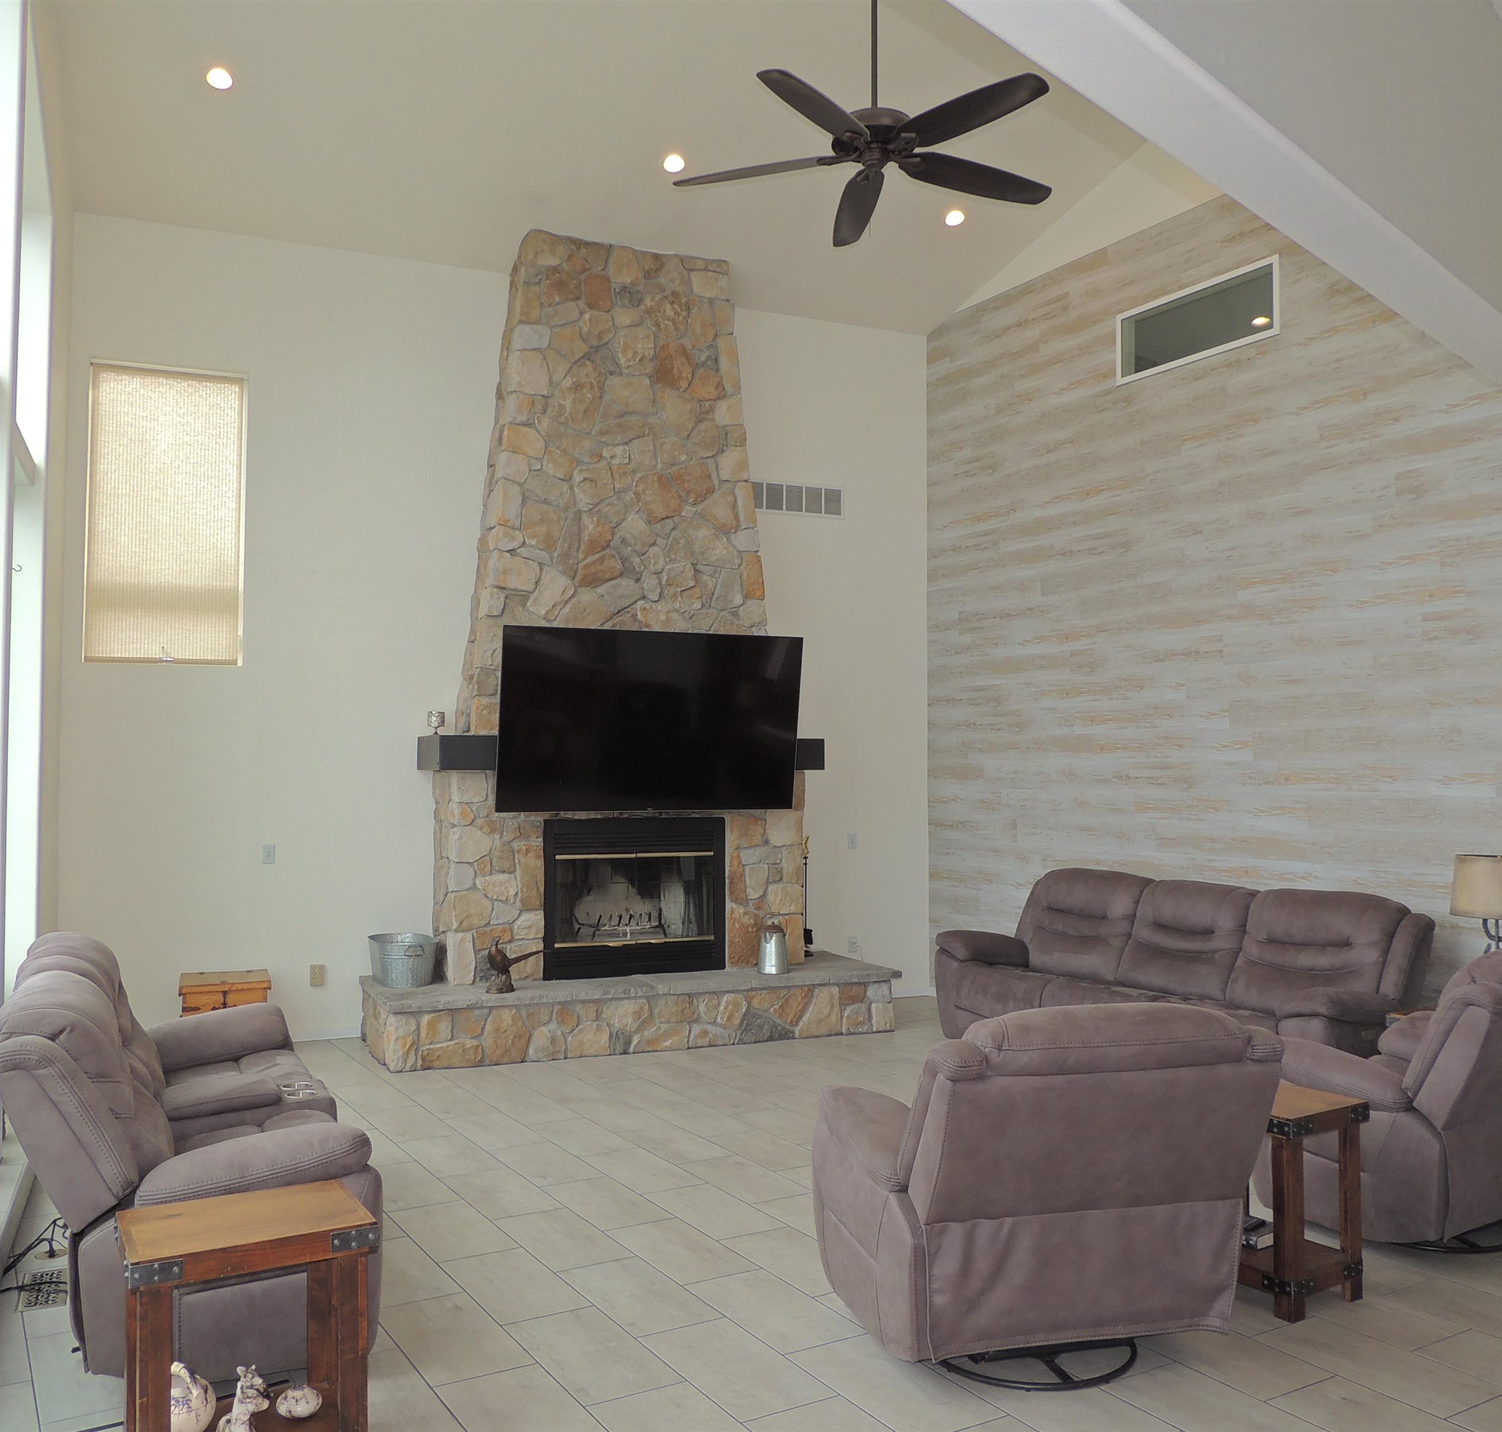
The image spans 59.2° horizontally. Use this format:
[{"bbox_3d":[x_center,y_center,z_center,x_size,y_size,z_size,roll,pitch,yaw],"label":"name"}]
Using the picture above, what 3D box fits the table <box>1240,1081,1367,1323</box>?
[{"bbox_3d":[1.656,1.526,4.273,0.388,0.610,0.510,1,-3,-31],"label":"table"}]

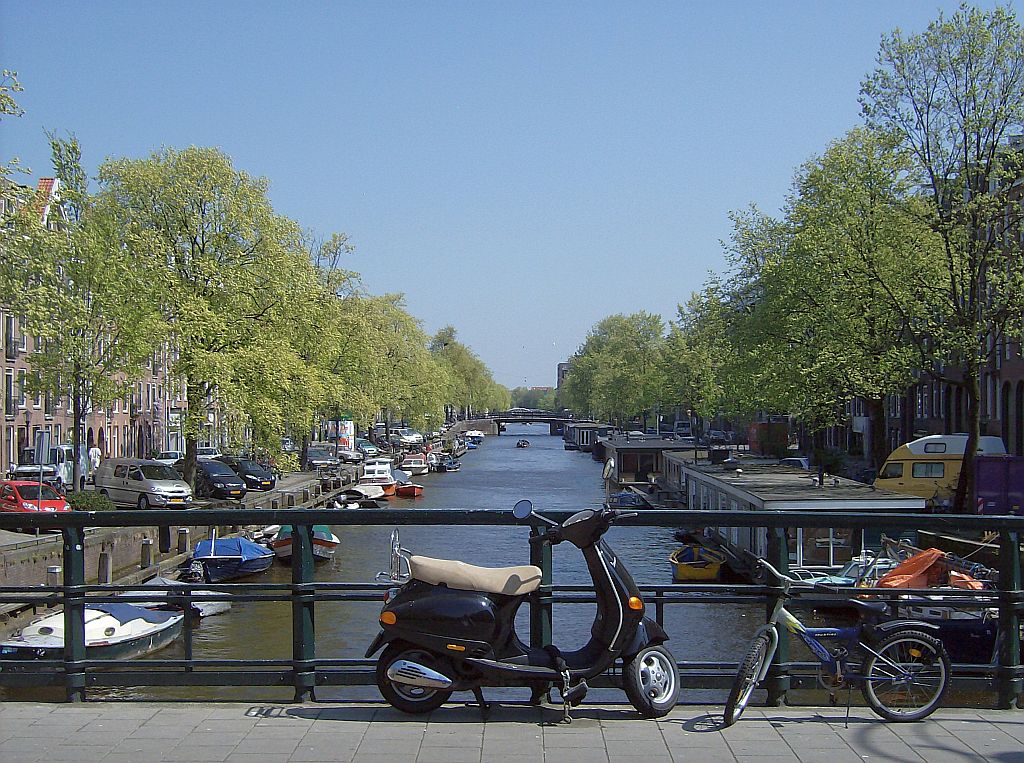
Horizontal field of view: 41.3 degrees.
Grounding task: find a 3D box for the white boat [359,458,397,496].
[{"bbox_3d":[-8.050,5.761,82.202,2.250,2.150,6.200,0,-1,-3],"label":"white boat"}]

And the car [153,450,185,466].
[{"bbox_3d":[-17.670,4.330,71.936,1.720,1.450,4.200,0,-1,2],"label":"car"}]

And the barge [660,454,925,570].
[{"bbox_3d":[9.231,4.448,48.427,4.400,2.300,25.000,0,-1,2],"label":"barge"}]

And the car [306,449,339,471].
[{"bbox_3d":[-12.300,4.740,82.922,1.700,1.420,4.300,1,-1,-33],"label":"car"}]

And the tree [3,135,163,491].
[{"bbox_3d":[-16.200,-2.235,51.055,6.000,14.100,6.000,0,-1,0],"label":"tree"}]

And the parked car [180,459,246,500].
[{"bbox_3d":[-13.200,4.177,58.629,1.720,1.580,4.200,1,-2,-43],"label":"parked car"}]

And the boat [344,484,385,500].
[{"bbox_3d":[-8.450,6.289,78.590,2.000,0.850,4.400,0,-1,-8],"label":"boat"}]

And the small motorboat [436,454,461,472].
[{"bbox_3d":[-5.300,6.726,112.889,1.800,1.400,4.600,0,-1,-10],"label":"small motorboat"}]

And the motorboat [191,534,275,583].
[{"bbox_3d":[-8.500,5.450,41.500,1.600,1.350,4.000,-1,-2,33],"label":"motorboat"}]

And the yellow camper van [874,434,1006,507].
[{"bbox_3d":[14.423,3.183,46.549,4.650,2.750,1.900,-1,-1,15],"label":"yellow camper van"}]

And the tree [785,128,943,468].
[{"bbox_3d":[14.181,-2.729,54.555,6.700,14.700,6.700,0,-1,0],"label":"tree"}]

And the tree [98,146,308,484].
[{"bbox_3d":[-12.716,-2.317,55.852,8.600,14.400,8.600,0,-1,0],"label":"tree"}]

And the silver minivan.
[{"bbox_3d":[-14.373,3.920,52.740,4.750,1.920,1.820,-1,-1,44],"label":"silver minivan"}]

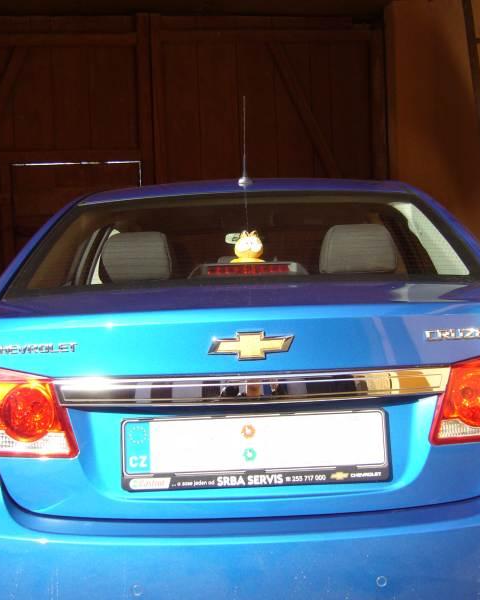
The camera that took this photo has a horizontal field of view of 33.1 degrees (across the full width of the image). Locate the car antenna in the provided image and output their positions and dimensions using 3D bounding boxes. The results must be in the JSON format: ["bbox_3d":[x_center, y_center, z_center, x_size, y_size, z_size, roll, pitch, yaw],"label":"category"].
[{"bbox_3d":[0.015,-0.507,2.590,0.040,0.310,0.055,-2,22,0],"label":"car antenna"}]

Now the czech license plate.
[{"bbox_3d":[0.032,0.299,1.610,0.530,0.135,0.020,-2,-2,0],"label":"czech license plate"}]

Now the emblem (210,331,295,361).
[{"bbox_3d":[0.023,0.092,1.635,0.173,0.060,0.018,-2,-10,0],"label":"emblem"}]

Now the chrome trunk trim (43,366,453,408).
[{"bbox_3d":[0.025,0.174,1.605,0.790,0.056,0.070,-2,2,0],"label":"chrome trunk trim"}]

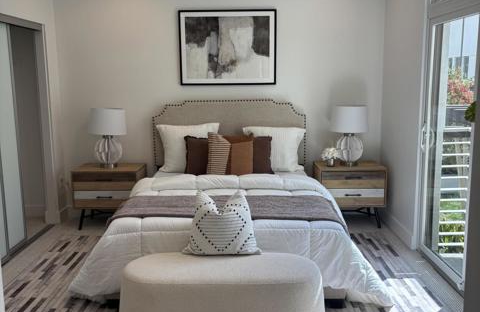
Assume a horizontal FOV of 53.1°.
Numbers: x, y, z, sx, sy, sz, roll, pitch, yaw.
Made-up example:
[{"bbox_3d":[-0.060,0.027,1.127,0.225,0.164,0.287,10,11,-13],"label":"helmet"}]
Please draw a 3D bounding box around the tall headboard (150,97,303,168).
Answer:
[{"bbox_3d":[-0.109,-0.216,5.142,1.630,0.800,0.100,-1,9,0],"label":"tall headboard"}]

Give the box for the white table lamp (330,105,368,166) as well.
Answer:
[{"bbox_3d":[1.136,-0.208,4.992,0.392,0.645,0.390,-1,9,0],"label":"white table lamp"}]

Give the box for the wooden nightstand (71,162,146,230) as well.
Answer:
[{"bbox_3d":[-1.375,0.438,5.114,0.665,0.625,0.400,-1,9,0],"label":"wooden nightstand"}]

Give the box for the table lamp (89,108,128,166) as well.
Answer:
[{"bbox_3d":[-1.381,-0.177,5.015,0.392,0.630,0.390,-1,9,0],"label":"table lamp"}]

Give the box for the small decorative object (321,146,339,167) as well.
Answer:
[{"bbox_3d":[0.935,0.015,5.000,0.185,0.205,0.180,-1,9,0],"label":"small decorative object"}]

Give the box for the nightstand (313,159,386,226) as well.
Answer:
[{"bbox_3d":[1.159,0.413,5.092,0.665,0.625,0.400,-1,9,0],"label":"nightstand"}]

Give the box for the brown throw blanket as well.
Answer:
[{"bbox_3d":[-0.073,0.438,3.839,1.740,0.200,0.600,-1,9,0],"label":"brown throw blanket"}]

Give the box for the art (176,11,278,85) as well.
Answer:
[{"bbox_3d":[-0.127,-1.163,5.155,1.029,0.793,0.030,-1,9,1],"label":"art"}]

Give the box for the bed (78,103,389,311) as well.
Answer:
[{"bbox_3d":[-0.073,0.219,4.148,2.120,1.335,2.200,-1,9,0],"label":"bed"}]

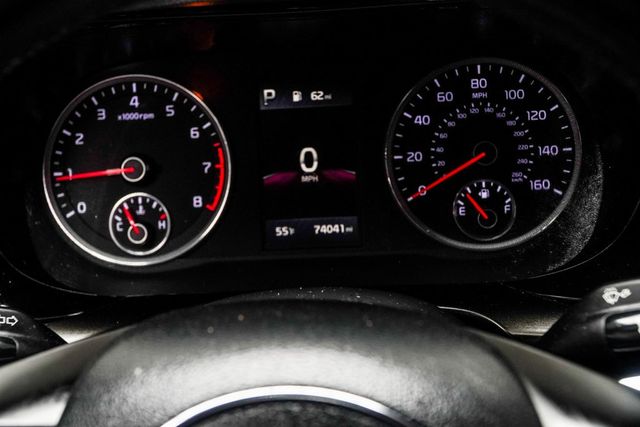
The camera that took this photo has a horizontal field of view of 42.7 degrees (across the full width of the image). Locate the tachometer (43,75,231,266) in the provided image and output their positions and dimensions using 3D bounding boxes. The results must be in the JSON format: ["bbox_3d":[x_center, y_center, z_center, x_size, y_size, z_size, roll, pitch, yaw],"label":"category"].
[{"bbox_3d":[-0.104,-0.024,0.466,0.108,0.108,0.020,-3,0,3],"label":"tachometer"}]

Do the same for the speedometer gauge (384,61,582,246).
[{"bbox_3d":[0.090,-0.033,0.457,0.108,0.108,0.020,-3,0,3],"label":"speedometer gauge"}]

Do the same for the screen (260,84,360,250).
[{"bbox_3d":[-0.005,-0.026,0.462,0.052,0.092,0.010,-3,0,3],"label":"screen"}]

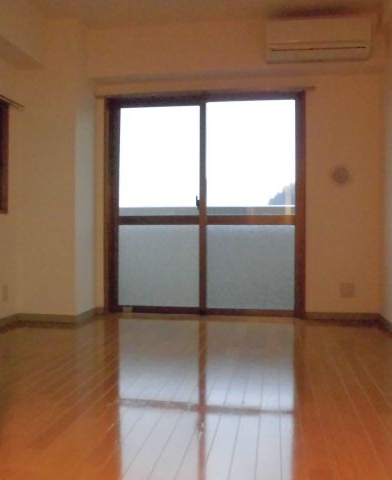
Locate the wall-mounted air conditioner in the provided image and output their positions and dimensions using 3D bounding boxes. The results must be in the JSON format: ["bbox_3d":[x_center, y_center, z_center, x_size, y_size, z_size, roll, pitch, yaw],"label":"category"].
[{"bbox_3d":[0.932,-1.528,3.712,0.775,0.268,0.200,0,0,9],"label":"wall-mounted air conditioner"}]

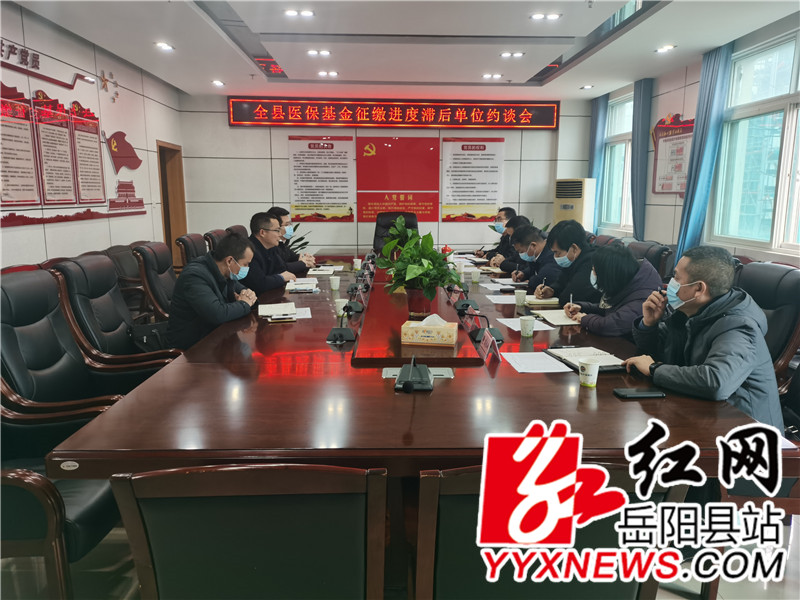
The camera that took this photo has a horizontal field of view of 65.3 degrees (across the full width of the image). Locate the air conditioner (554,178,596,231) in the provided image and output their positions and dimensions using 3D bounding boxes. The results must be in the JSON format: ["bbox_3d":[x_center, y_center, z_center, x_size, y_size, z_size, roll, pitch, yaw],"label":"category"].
[{"bbox_3d":[2.453,-0.863,8.803,0.290,1.660,0.480,-9,14,-44],"label":"air conditioner"}]

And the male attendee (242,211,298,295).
[{"bbox_3d":[-1.010,-0.002,4.760,0.700,1.300,0.550,0,10,0],"label":"male attendee"}]

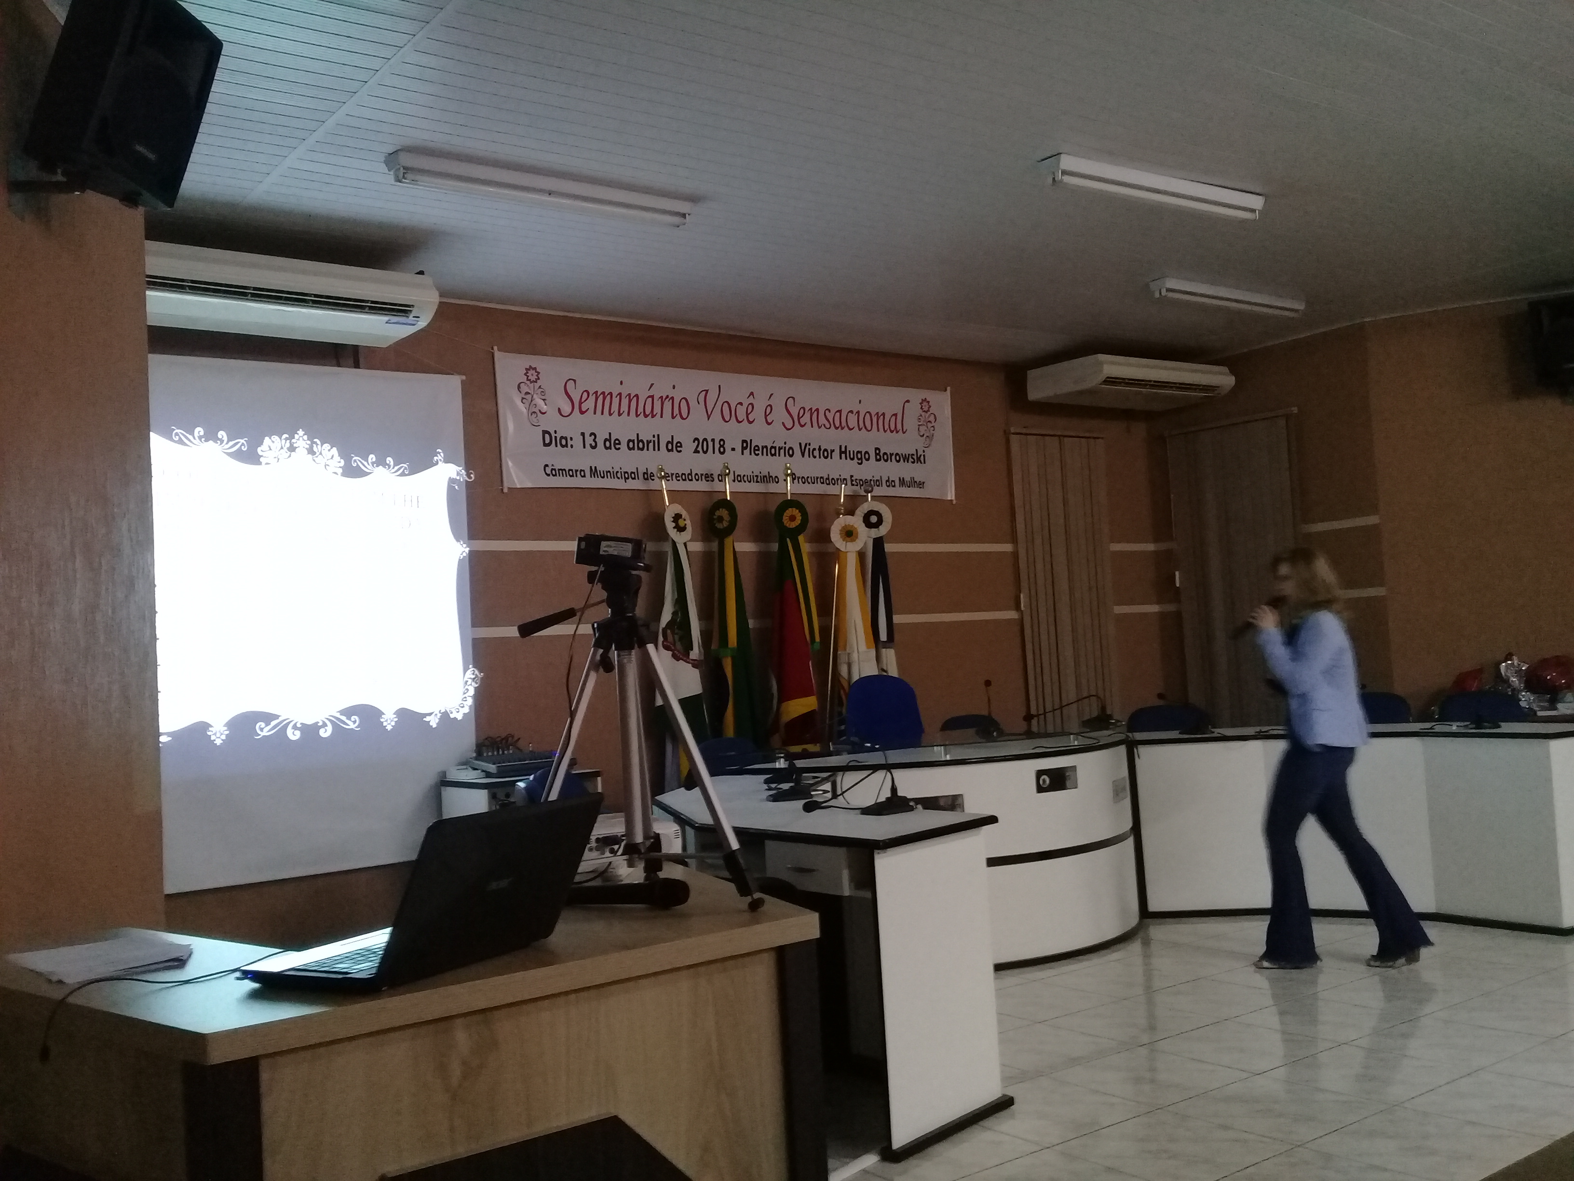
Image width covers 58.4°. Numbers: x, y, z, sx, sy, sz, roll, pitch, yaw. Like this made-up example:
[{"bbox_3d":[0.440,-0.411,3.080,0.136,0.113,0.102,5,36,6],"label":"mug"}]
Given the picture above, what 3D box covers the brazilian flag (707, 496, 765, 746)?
[{"bbox_3d":[-0.268,0.272,7.658,0.350,1.560,0.200,-1,-3,-37],"label":"brazilian flag"}]

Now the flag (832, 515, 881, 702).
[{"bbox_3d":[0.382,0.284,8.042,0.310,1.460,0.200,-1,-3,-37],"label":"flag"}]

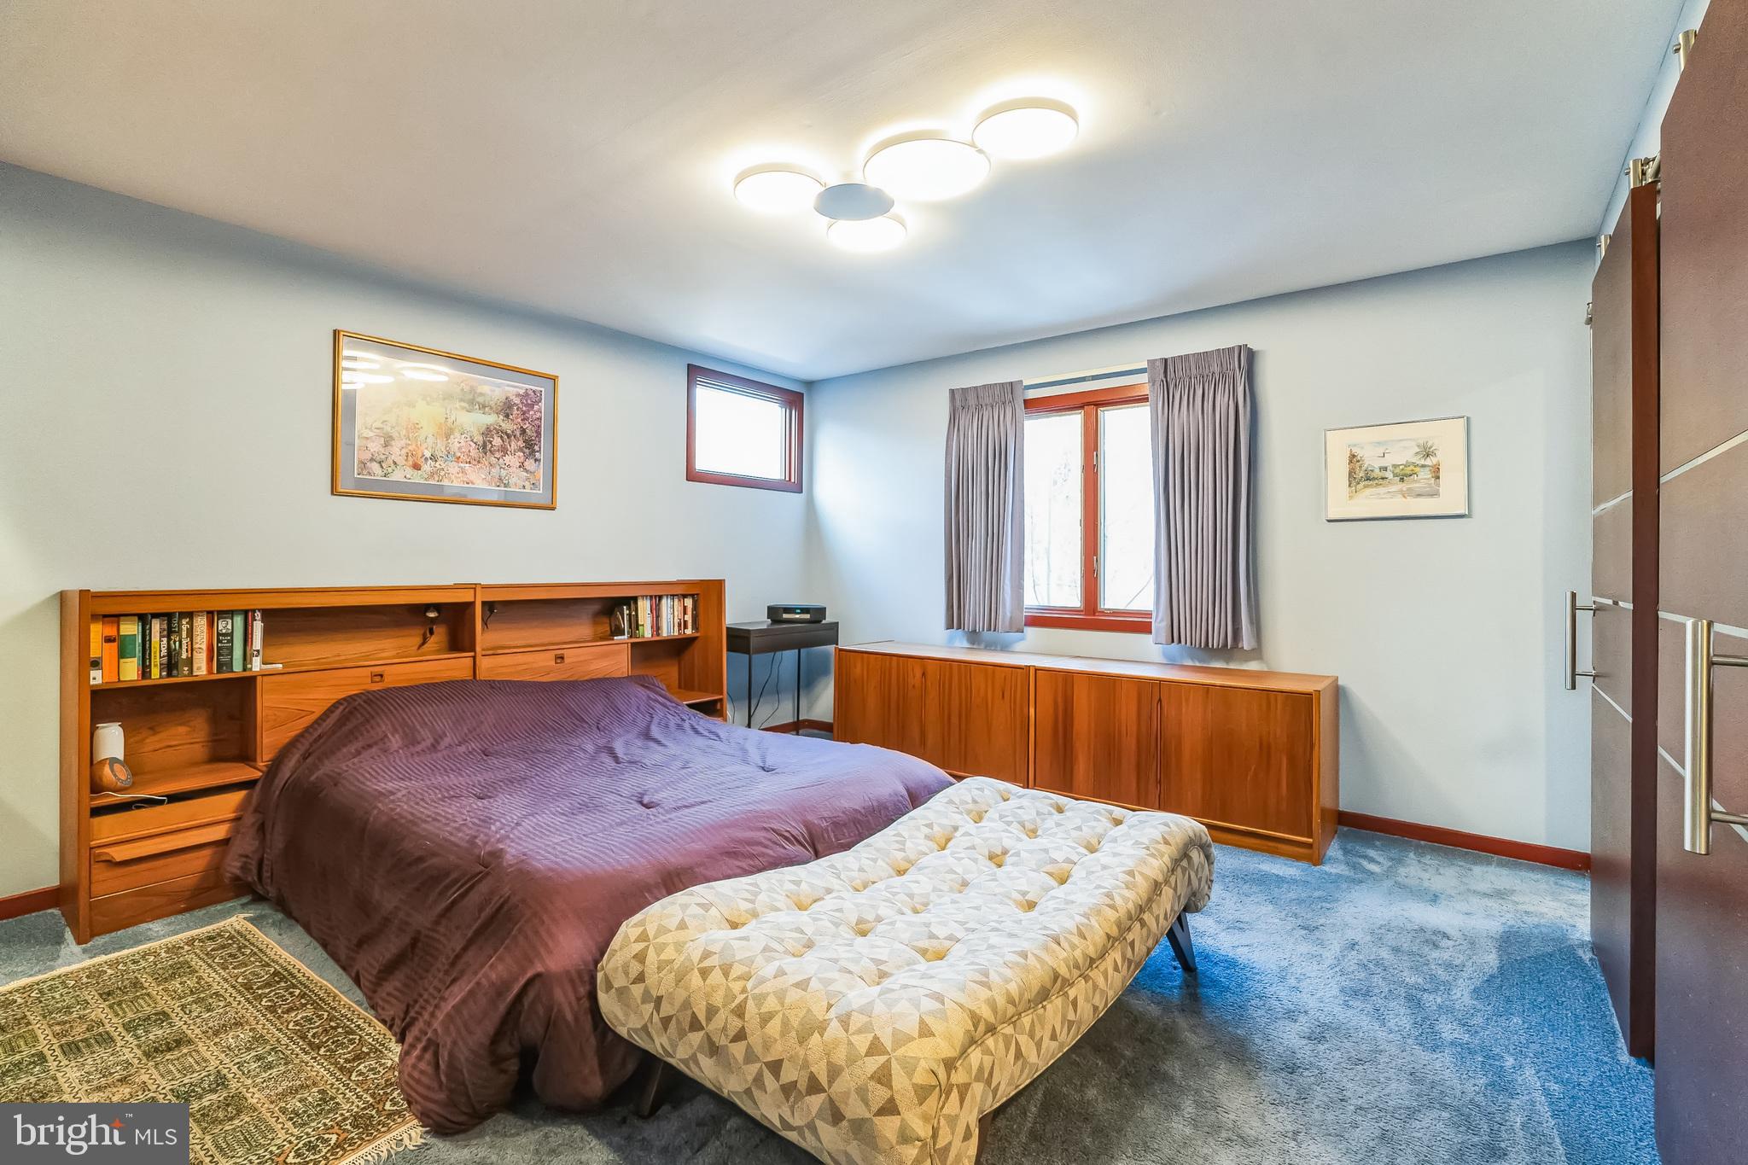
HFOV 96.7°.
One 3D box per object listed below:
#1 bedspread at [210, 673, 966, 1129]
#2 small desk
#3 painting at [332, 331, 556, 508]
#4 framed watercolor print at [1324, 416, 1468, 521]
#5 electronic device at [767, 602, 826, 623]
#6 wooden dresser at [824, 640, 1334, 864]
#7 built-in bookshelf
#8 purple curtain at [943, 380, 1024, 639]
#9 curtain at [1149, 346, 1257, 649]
[{"bbox_3d":[-0.956,0.800,2.671,1.897,0.610,1.621,1,1,39],"label":"bedspread"},{"bbox_3d":[-0.626,0.668,5.010,0.380,0.799,0.776,1,1,39],"label":"small desk"},{"bbox_3d":[-1.966,-0.724,3.660,0.030,0.695,1.000,1,1,39],"label":"painting"},{"bbox_3d":[2.232,-0.483,3.349,0.523,0.409,0.030,1,1,39],"label":"framed watercolor print"},{"bbox_3d":[-0.518,0.209,5.060,0.372,0.108,0.220,0,1,-12],"label":"electronic device"},{"bbox_3d":[0.918,0.746,4.050,2.526,0.682,0.540,1,1,39],"label":"wooden dresser"},{"bbox_3d":[-1.792,0.547,3.480,0.425,1.084,2.536,1,1,39],"label":"built-in bookshelf"},{"bbox_3d":[0.652,-0.422,4.548,0.523,1.426,0.127,1,1,39],"label":"purple curtain"},{"bbox_3d":[1.582,-0.408,3.788,0.512,1.426,0.127,1,1,39],"label":"curtain"}]

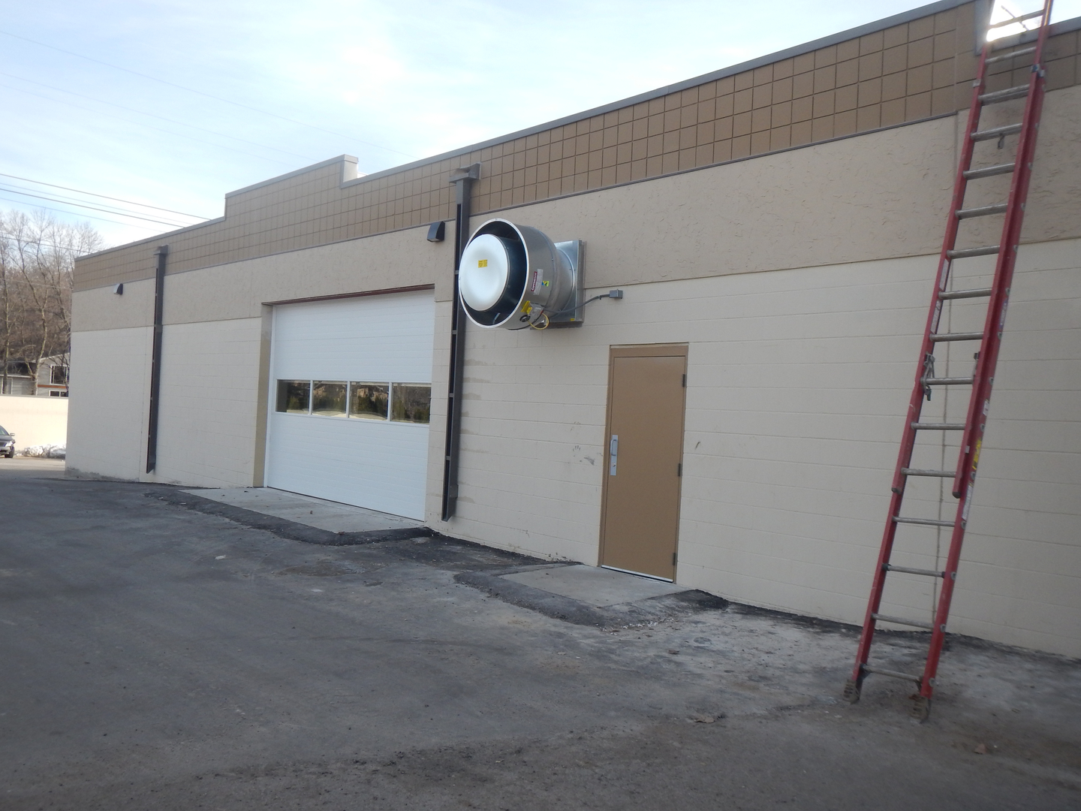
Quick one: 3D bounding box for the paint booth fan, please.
[{"bbox_3d":[-0.153,-1.321,9.178,0.900,1.110,1.110,2,0,-43],"label":"paint booth fan"}]

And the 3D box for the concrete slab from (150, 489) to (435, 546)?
[{"bbox_3d":[-3.636,1.482,12.414,1.450,0.130,5.150,2,0,-43],"label":"concrete slab"}]

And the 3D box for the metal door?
[{"bbox_3d":[1.028,0.529,8.573,0.100,2.250,1.000,2,0,-43],"label":"metal door"}]

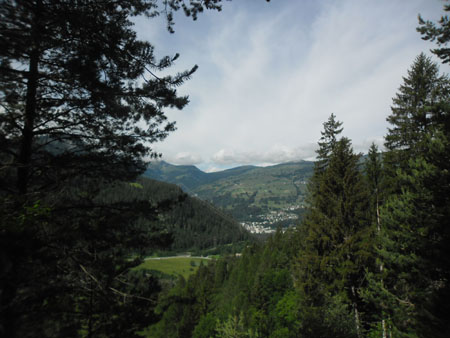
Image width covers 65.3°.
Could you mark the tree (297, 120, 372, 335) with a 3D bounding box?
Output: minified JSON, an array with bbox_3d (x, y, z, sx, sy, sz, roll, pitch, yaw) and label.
[{"bbox_3d":[7.800,4.000,25.000,5.100,15.200,5.000,0,-7,0],"label":"tree"}]

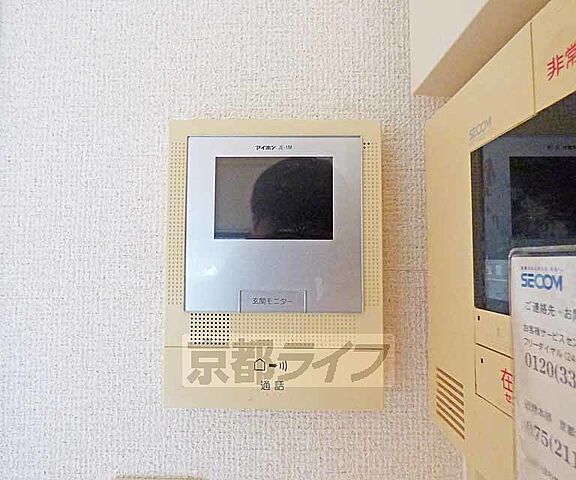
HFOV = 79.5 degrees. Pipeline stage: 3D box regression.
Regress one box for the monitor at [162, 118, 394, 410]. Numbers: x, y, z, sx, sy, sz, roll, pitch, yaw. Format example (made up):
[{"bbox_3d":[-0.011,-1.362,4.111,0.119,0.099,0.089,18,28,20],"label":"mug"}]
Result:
[{"bbox_3d":[-0.009,0.015,0.239,0.140,0.186,0.030,0,-3,0],"label":"monitor"}]

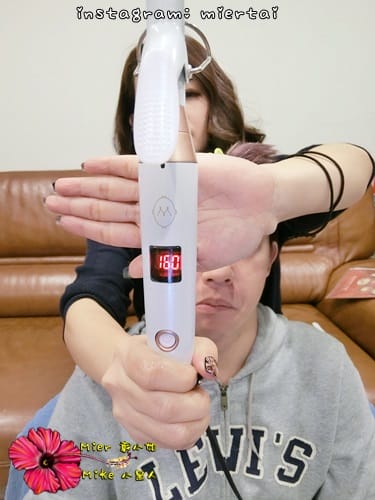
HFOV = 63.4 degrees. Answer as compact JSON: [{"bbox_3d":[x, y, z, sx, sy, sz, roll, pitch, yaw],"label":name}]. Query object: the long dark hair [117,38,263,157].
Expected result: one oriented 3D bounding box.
[{"bbox_3d":[-0.003,-0.316,0.670,0.310,0.285,0.225,0,7,-3],"label":"long dark hair"}]

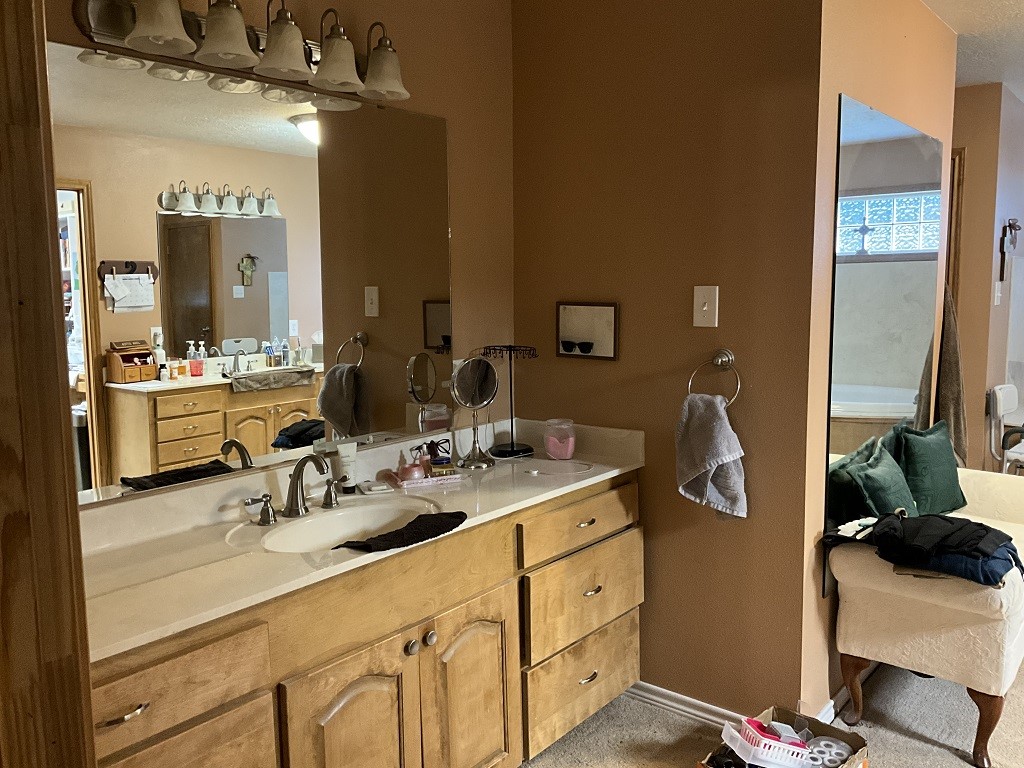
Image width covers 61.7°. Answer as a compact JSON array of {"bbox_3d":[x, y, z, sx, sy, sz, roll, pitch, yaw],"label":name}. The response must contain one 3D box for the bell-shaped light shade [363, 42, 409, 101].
[{"bbox_3d":[-0.357,-0.876,2.385,0.143,0.140,0.143,-1,7,0],"label":"bell-shaped light shade"}]

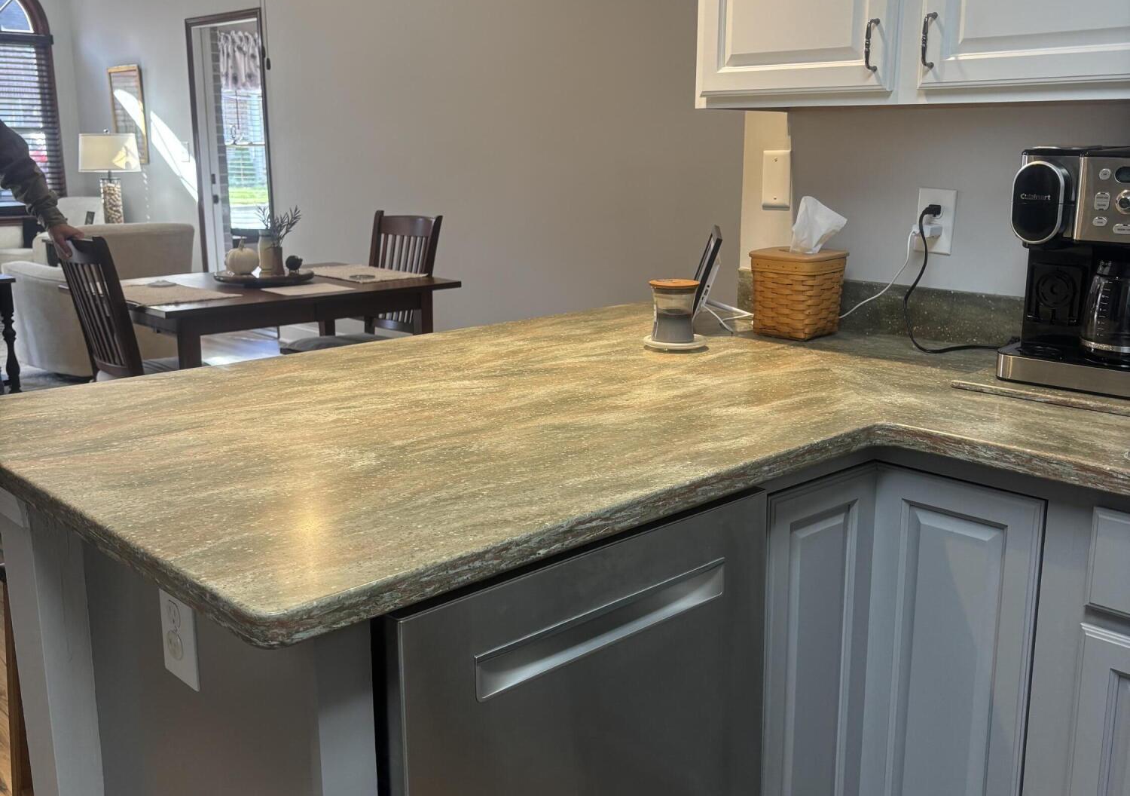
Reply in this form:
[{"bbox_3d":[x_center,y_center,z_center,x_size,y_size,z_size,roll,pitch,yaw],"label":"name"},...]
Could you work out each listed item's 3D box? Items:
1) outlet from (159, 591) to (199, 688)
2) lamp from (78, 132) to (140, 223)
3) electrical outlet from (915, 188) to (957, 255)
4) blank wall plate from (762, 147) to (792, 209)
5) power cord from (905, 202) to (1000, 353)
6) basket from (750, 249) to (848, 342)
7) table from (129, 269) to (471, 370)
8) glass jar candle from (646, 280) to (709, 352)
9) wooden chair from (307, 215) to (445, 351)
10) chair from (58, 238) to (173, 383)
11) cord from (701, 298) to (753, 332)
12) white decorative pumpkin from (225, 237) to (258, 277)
[{"bbox_3d":[-0.441,0.261,1.286,0.007,0.129,0.084,-12,17,-42],"label":"outlet"},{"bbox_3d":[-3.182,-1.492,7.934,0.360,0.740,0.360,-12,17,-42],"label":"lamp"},{"bbox_3d":[0.736,-0.349,2.249,0.010,0.124,0.079,-12,17,-42],"label":"electrical outlet"},{"bbox_3d":[0.456,-0.471,2.454,0.007,0.120,0.074,-12,17,-42],"label":"blank wall plate"},{"bbox_3d":[0.734,-0.232,2.190,0.130,0.270,0.210,-12,17,-42],"label":"power cord"},{"bbox_3d":[0.484,-0.216,2.348,0.154,0.168,0.154,-12,17,-42],"label":"basket"},{"bbox_3d":[-1.202,-0.080,4.580,1.220,0.760,0.970,-12,17,-42],"label":"table"},{"bbox_3d":[0.222,-0.164,2.235,0.124,0.124,0.124,0,13,0],"label":"glass jar candle"},{"bbox_3d":[-0.890,-0.278,4.904,0.580,1.000,0.480,-12,17,-42],"label":"wooden chair"},{"bbox_3d":[-1.511,-0.124,4.200,0.560,0.995,0.460,-12,17,-42],"label":"chair"},{"bbox_3d":[0.360,-0.186,2.449,0.100,0.055,0.100,-12,17,-42],"label":"cord"},{"bbox_3d":[-1.325,-0.576,4.611,0.138,0.150,0.138,-12,17,-42],"label":"white decorative pumpkin"}]

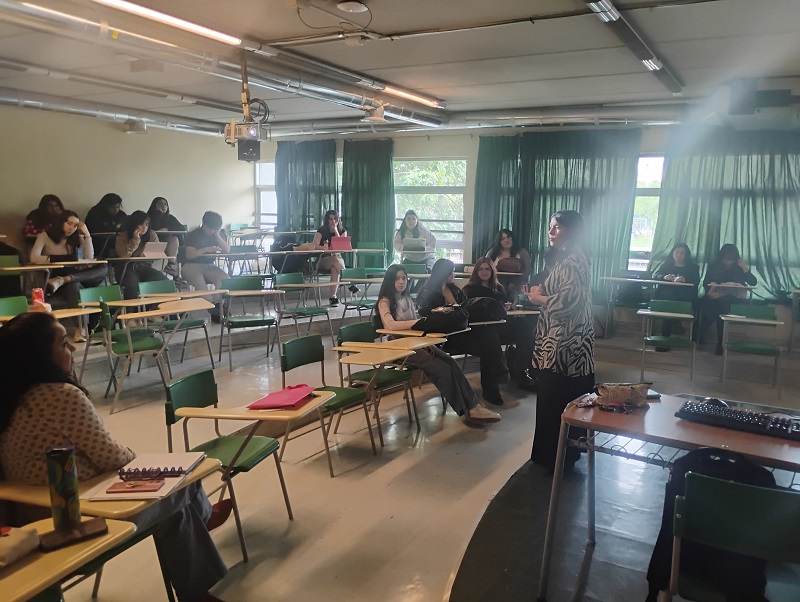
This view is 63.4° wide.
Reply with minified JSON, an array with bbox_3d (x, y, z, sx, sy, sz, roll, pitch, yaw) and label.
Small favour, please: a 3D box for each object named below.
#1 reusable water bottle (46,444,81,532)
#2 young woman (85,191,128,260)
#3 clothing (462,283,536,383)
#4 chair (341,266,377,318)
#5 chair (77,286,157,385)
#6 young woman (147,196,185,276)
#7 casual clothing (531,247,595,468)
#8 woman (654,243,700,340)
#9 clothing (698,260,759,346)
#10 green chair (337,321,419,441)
[{"bbox_3d":[-0.978,0.546,1.896,0.082,0.250,0.082,1,8,0],"label":"reusable water bottle"},{"bbox_3d":[-3.945,-0.829,8.738,0.560,1.250,0.720,-7,12,-44],"label":"young woman"},{"bbox_3d":[0.980,0.272,6.299,0.500,0.880,0.720,-4,9,-30],"label":"clothing"},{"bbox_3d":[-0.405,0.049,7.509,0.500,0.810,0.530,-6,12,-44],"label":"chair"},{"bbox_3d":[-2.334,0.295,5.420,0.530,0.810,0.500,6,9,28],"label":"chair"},{"bbox_3d":[-3.336,-0.832,9.233,0.750,1.250,0.500,8,11,41],"label":"young woman"},{"bbox_3d":[1.051,0.344,4.192,0.360,1.370,0.460,1,8,-6],"label":"casual clothing"},{"bbox_3d":[3.226,-0.067,7.585,0.550,1.210,0.800,6,10,30],"label":"woman"},{"bbox_3d":[3.963,0.004,7.841,0.600,0.970,0.680,5,9,25],"label":"clothing"},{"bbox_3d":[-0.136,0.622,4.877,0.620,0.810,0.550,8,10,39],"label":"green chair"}]

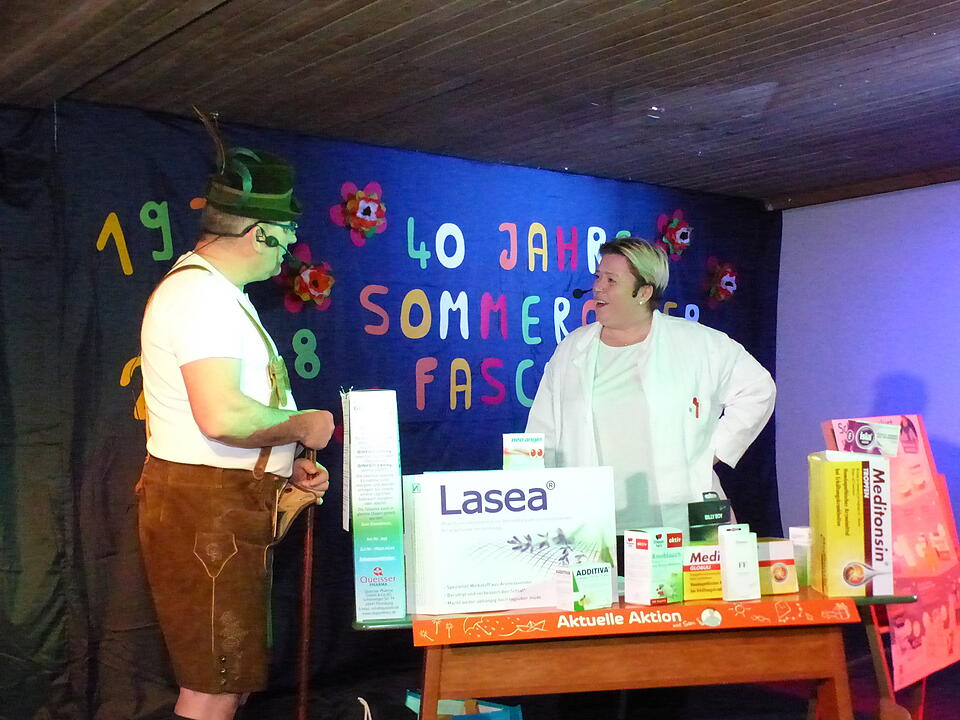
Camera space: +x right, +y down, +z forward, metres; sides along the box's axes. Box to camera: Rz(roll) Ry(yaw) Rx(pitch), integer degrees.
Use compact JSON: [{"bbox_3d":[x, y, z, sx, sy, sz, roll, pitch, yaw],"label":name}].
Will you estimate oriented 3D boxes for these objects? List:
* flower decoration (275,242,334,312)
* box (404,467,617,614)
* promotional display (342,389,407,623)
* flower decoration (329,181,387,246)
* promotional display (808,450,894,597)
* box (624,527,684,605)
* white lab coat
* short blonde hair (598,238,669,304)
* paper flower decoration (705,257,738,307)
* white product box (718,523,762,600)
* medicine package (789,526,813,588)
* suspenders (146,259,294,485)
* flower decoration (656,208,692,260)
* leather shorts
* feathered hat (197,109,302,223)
[{"bbox_3d":[-0.666,-0.310,4.646,0.270,0.265,0.080,1,-4,-43],"label":"flower decoration"},{"bbox_3d":[0.064,0.407,2.805,0.485,0.315,0.100,-1,-3,-9],"label":"box"},{"bbox_3d":[-0.238,0.322,2.788,0.110,0.515,0.150,-1,-3,-9],"label":"promotional display"},{"bbox_3d":[-0.533,-0.638,5.312,0.270,0.280,0.080,1,-3,-39],"label":"flower decoration"},{"bbox_3d":[0.875,0.389,2.893,0.148,0.318,0.165,-2,-3,3],"label":"promotional display"},{"bbox_3d":[0.402,0.476,2.838,0.105,0.170,0.082,0,-4,-37],"label":"box"},{"bbox_3d":[0.474,0.253,3.343,0.610,0.800,0.370,-3,-3,28],"label":"white lab coat"},{"bbox_3d":[0.428,-0.247,3.400,0.200,0.195,0.168,0,-3,-24],"label":"short blonde hair"},{"bbox_3d":[1.356,-0.441,6.851,0.260,0.280,0.080,1,-3,-39],"label":"paper flower decoration"},{"bbox_3d":[0.598,0.466,2.817,0.082,0.168,0.046,-1,-3,-12],"label":"white product box"},{"bbox_3d":[0.775,0.468,2.924,0.060,0.142,0.045,-2,-2,5],"label":"medicine package"},{"bbox_3d":[-0.647,0.026,3.020,0.360,0.530,0.350,-2,-3,0],"label":"suspenders"},{"bbox_3d":[0.987,-0.637,6.192,0.265,0.265,0.080,1,-4,-43],"label":"flower decoration"},{"bbox_3d":[-0.686,0.546,3.120,0.350,0.585,0.410,-1,-3,-12],"label":"leather shorts"},{"bbox_3d":[-0.594,-0.501,3.130,0.270,0.280,0.245,-1,-3,-12],"label":"feathered hat"}]

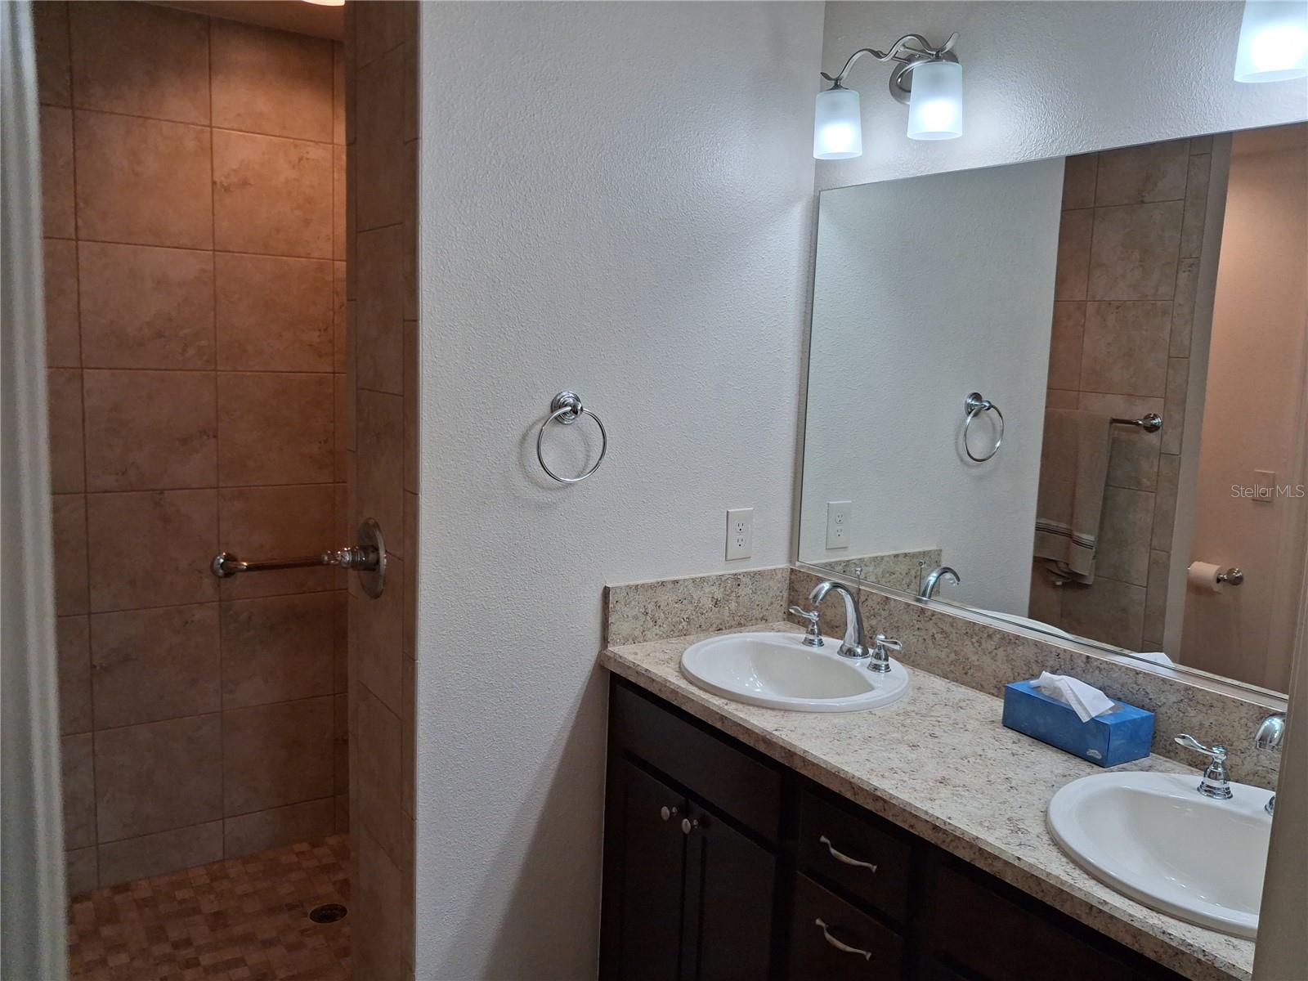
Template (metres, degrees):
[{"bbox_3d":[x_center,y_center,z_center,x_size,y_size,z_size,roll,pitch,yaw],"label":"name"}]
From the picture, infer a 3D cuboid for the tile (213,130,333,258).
[{"bbox_3d":[-1.088,-0.843,2.932,0.332,0.332,0.010,-3,9,-34],"label":"tile"}]

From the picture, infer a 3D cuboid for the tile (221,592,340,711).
[{"bbox_3d":[-1.141,0.484,3.107,0.332,0.332,0.010,-3,9,-34],"label":"tile"}]

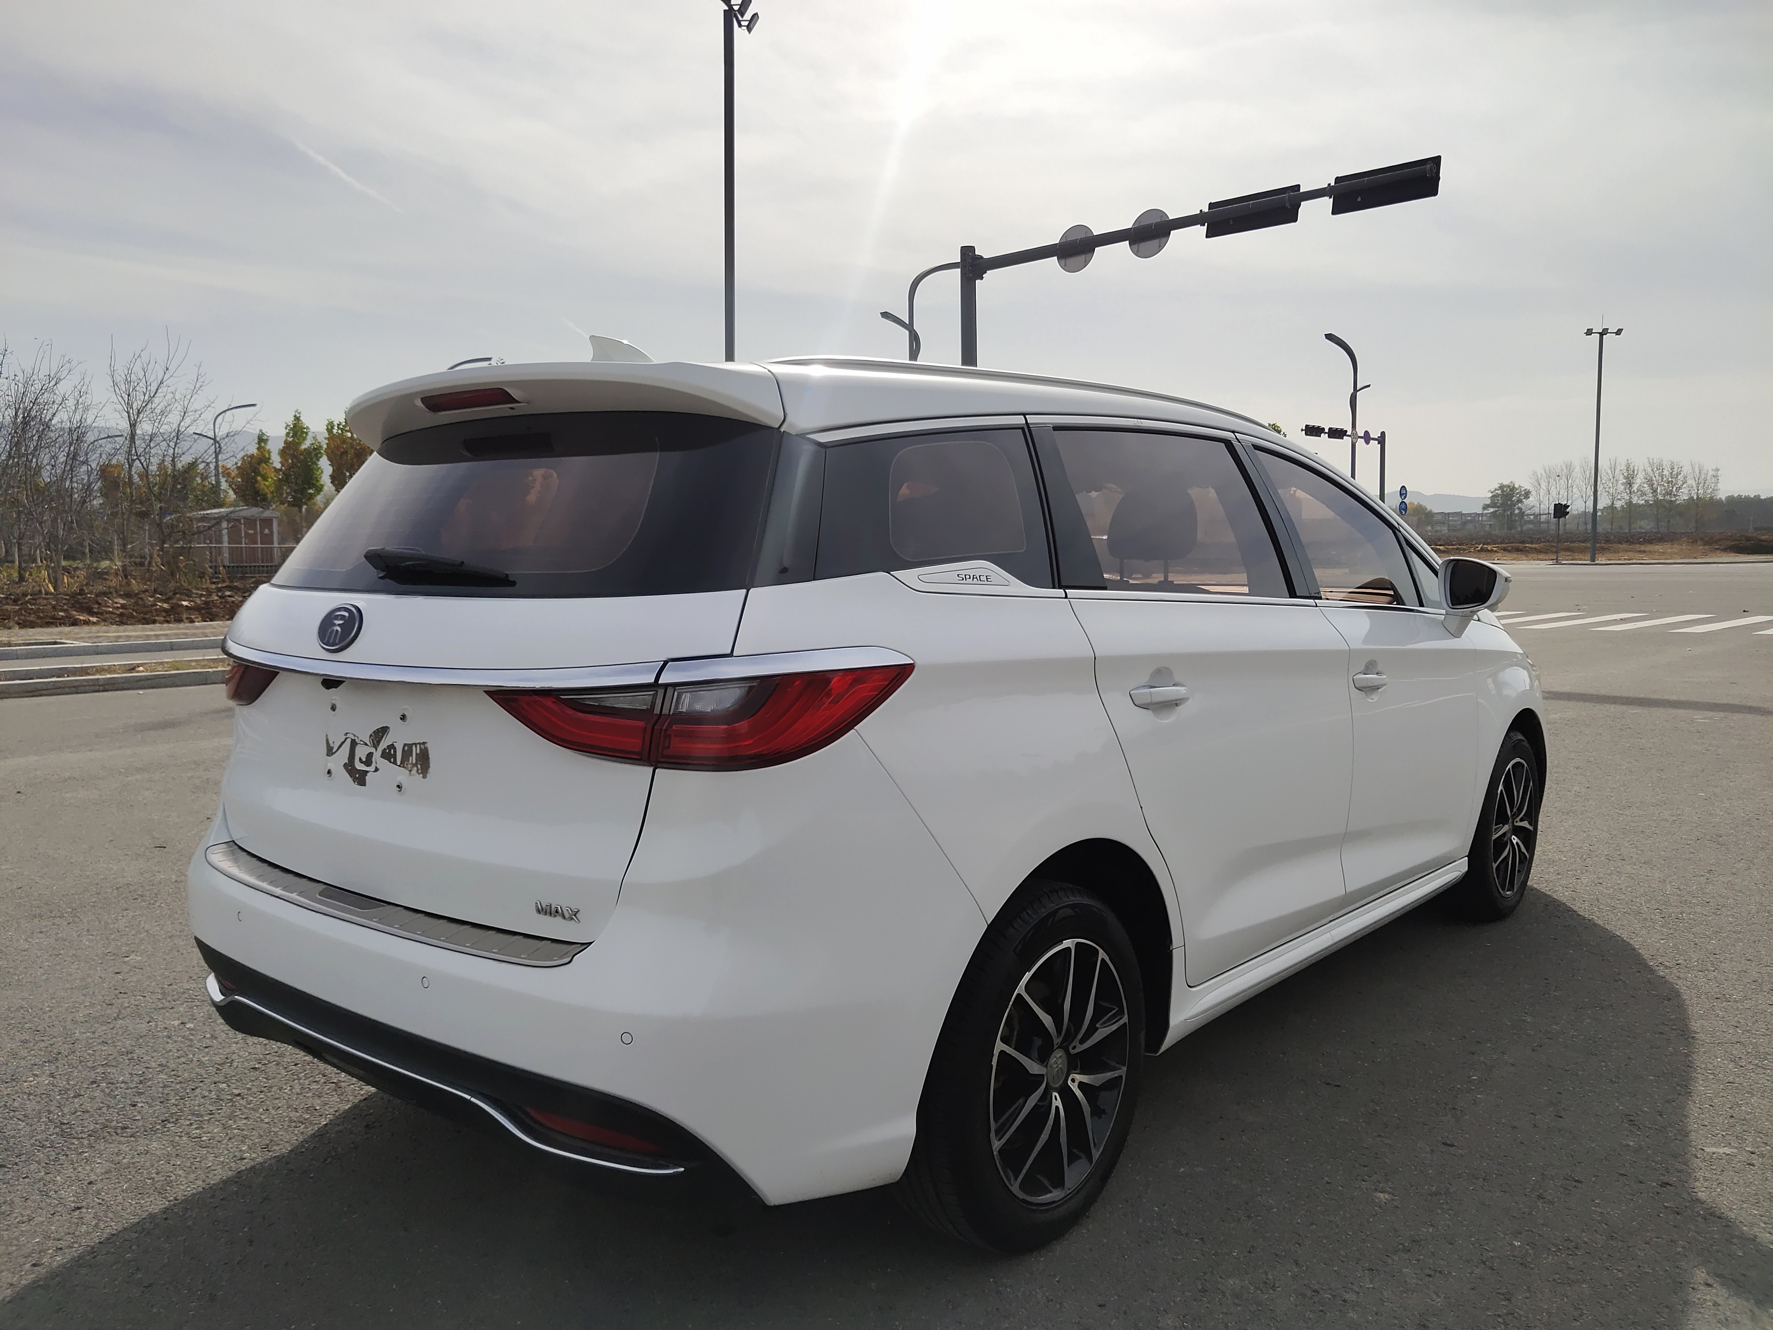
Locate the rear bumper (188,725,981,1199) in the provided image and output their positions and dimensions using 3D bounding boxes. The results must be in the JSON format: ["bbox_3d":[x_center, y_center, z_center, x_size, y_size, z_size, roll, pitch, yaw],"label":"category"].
[{"bbox_3d":[-0.739,0.428,2.458,1.800,0.720,0.670,3,6,40],"label":"rear bumper"}]

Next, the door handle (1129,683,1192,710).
[{"bbox_3d":[0.534,0.059,2.582,0.050,0.045,0.222,2,5,40],"label":"door handle"}]

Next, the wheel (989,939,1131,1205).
[{"bbox_3d":[0.266,0.732,2.461,0.180,0.470,0.470,2,5,40],"label":"wheel"}]

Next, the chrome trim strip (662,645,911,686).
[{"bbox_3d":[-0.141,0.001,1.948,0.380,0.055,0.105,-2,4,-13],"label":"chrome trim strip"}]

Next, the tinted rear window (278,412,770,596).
[{"bbox_3d":[-0.758,-0.276,2.394,1.420,0.335,0.360,3,6,40],"label":"tinted rear window"}]

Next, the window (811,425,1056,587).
[{"bbox_3d":[0.086,-0.281,2.230,0.120,0.315,0.720,3,6,40],"label":"window"}]

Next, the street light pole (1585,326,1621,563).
[{"bbox_3d":[34.751,-10.750,65.000,1.700,11.290,0.700,0,5,6],"label":"street light pole"}]

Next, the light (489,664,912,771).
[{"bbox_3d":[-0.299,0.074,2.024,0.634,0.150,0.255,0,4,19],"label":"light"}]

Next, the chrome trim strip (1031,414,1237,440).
[{"bbox_3d":[0.564,-0.511,2.875,0.040,0.055,0.890,3,6,40],"label":"chrome trim strip"}]

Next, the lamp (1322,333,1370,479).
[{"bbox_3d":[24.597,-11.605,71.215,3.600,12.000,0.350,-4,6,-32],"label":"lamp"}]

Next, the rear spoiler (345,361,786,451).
[{"bbox_3d":[-0.693,-0.455,2.461,1.260,0.160,0.330,3,6,40],"label":"rear spoiler"}]

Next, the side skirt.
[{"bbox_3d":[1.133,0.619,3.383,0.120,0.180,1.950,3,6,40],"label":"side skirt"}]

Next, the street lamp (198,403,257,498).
[{"bbox_3d":[-36.582,-9.444,74.407,0.350,10.163,3.200,3,6,40],"label":"street lamp"}]

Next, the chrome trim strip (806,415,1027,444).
[{"bbox_3d":[0.064,-0.415,2.335,0.060,0.098,0.610,3,6,40],"label":"chrome trim strip"}]

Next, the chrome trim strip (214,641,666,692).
[{"bbox_3d":[-0.884,-0.004,2.295,1.390,0.045,0.130,2,5,40],"label":"chrome trim strip"}]

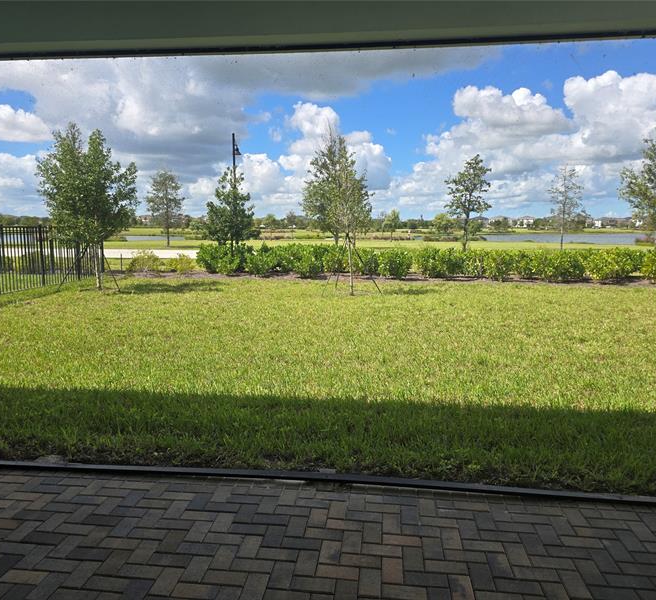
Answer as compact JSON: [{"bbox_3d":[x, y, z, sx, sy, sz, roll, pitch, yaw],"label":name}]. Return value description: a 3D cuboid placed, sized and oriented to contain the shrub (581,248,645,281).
[{"bbox_3d":[8.452,-1.042,15.734,1.780,0.962,1.200,2,8,9],"label":"shrub"}]

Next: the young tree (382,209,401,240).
[{"bbox_3d":[6.550,-7.745,54.828,1.801,3.340,1.800,2,8,9],"label":"young tree"}]

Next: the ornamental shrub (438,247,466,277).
[{"bbox_3d":[4.062,-1.227,17.625,0.995,0.947,0.922,2,8,10],"label":"ornamental shrub"}]

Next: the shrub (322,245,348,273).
[{"bbox_3d":[0.259,-1.394,18.162,0.960,1.000,0.960,0,8,1],"label":"shrub"}]

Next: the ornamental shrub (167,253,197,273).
[{"bbox_3d":[-4.984,-1.288,18.081,0.990,0.654,0.950,2,8,9],"label":"ornamental shrub"}]

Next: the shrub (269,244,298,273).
[{"bbox_3d":[-1.536,-1.413,18.294,1.115,0.990,1.115,0,8,-5],"label":"shrub"}]

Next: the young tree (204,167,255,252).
[{"bbox_3d":[-4.041,-3.461,22.031,2.073,4.001,2.010,2,8,10],"label":"young tree"}]

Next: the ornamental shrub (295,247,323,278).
[{"bbox_3d":[-0.596,-1.158,16.258,0.831,0.954,0.900,2,8,9],"label":"ornamental shrub"}]

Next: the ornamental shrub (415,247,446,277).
[{"bbox_3d":[3.268,-1.199,17.112,0.966,0.999,0.973,2,8,10],"label":"ornamental shrub"}]

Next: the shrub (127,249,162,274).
[{"bbox_3d":[-6.349,-1.322,18.341,1.242,0.769,1.056,-3,8,-19],"label":"shrub"}]

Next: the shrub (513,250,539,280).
[{"bbox_3d":[6.245,-1.107,16.805,0.885,0.934,0.922,2,8,10],"label":"shrub"}]

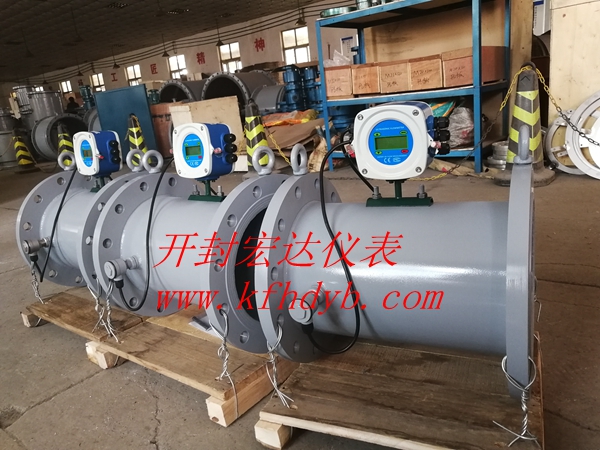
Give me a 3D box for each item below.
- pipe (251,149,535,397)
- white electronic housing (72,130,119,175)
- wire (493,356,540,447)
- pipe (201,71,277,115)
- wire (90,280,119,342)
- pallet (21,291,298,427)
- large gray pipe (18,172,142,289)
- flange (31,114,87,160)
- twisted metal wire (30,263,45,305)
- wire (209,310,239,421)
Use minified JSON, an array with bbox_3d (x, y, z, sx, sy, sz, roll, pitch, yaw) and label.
[{"bbox_3d":[0.206,0.085,0.920,0.445,0.420,0.405,1,17,26],"label":"pipe"},{"bbox_3d":[-0.687,-0.246,1.600,0.157,0.145,0.098,7,17,41],"label":"white electronic housing"},{"bbox_3d":[0.367,0.299,0.793,0.073,0.165,0.055,1,18,27],"label":"wire"},{"bbox_3d":[-1.070,-2.260,8.840,1.230,1.230,0.950,4,19,36],"label":"pipe"},{"bbox_3d":[-0.569,0.252,1.362,0.062,0.165,0.055,6,20,39],"label":"wire"},{"bbox_3d":[-0.384,0.283,1.365,0.920,0.082,0.430,6,20,38],"label":"pallet"},{"bbox_3d":[-0.663,0.035,1.663,0.500,0.450,0.450,6,21,40],"label":"large gray pipe"},{"bbox_3d":[-4.210,-1.530,8.320,0.540,0.840,0.840,4,19,36],"label":"flange"},{"bbox_3d":[-0.865,0.201,1.543,0.038,0.130,0.030,6,20,39],"label":"twisted metal wire"},{"bbox_3d":[-0.151,0.283,0.956,0.047,0.225,0.038,6,20,38],"label":"wire"}]

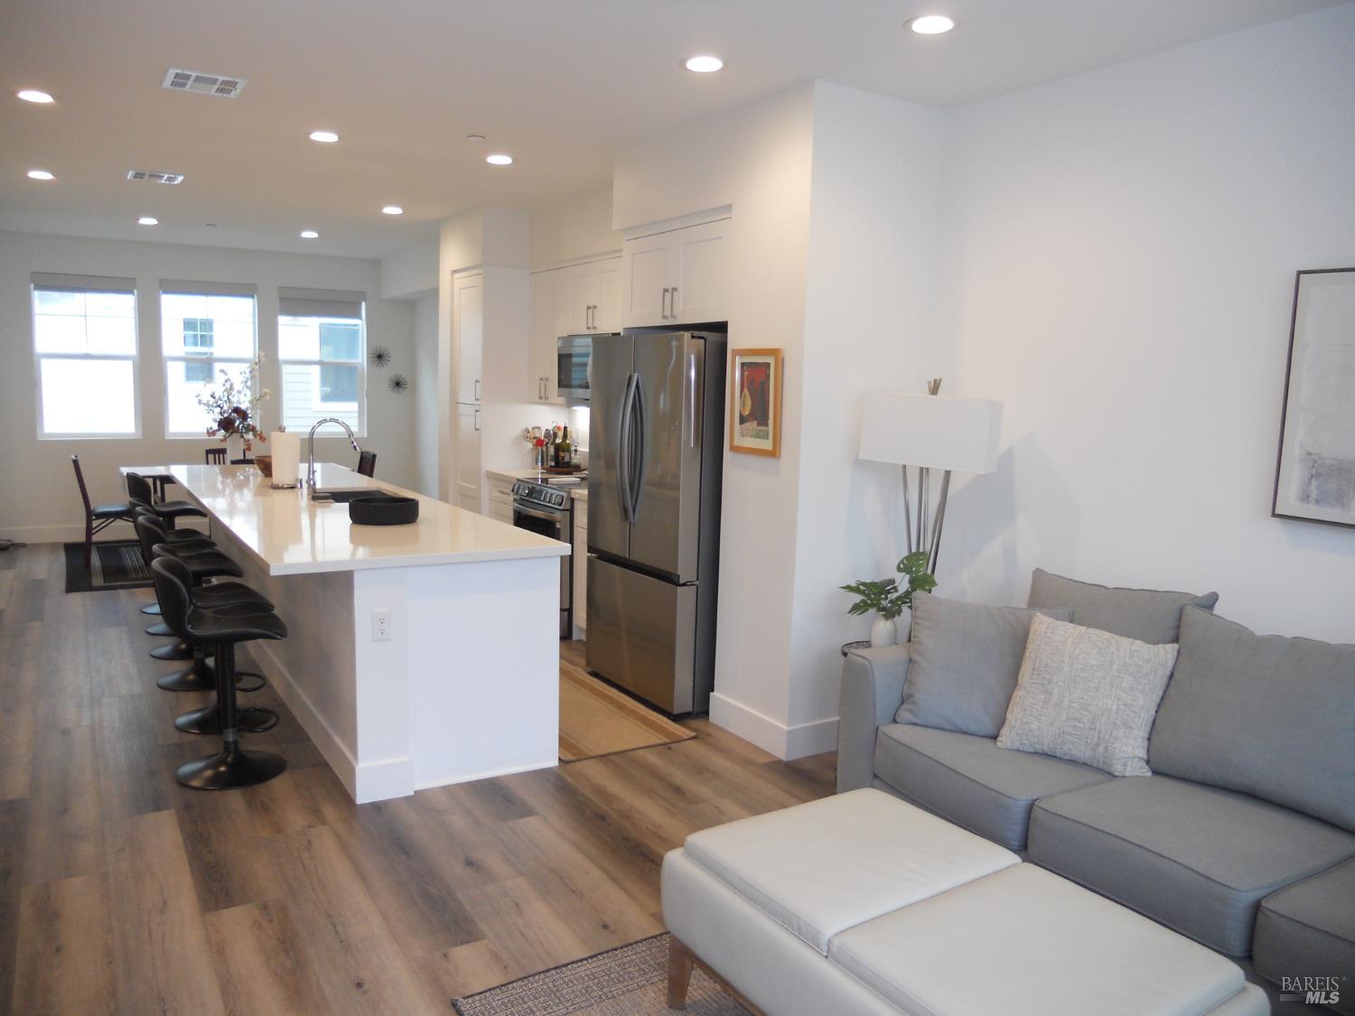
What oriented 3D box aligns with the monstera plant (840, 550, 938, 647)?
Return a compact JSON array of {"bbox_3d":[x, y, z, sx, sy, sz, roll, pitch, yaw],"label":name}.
[{"bbox_3d":[0.816,0.360,4.106,0.316,0.380,0.316,-3,8,-31],"label":"monstera plant"}]

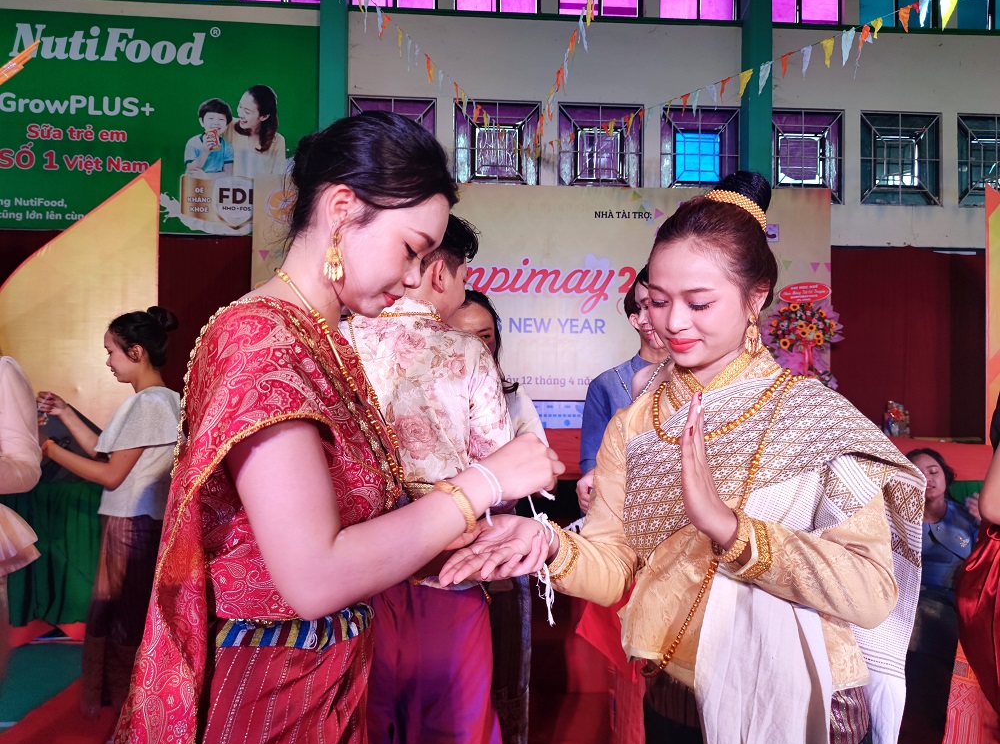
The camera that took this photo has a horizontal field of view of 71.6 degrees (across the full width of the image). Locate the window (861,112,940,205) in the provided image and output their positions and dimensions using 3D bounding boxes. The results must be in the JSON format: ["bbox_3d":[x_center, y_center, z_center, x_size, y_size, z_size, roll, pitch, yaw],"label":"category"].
[{"bbox_3d":[4.109,-2.186,7.100,0.820,0.970,0.120,0,-1,-3],"label":"window"}]

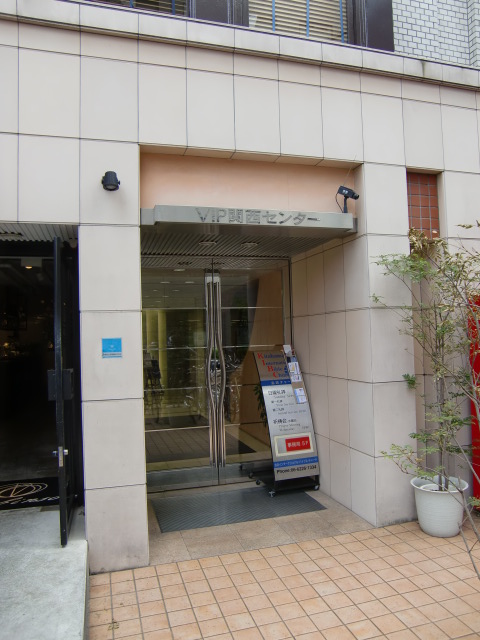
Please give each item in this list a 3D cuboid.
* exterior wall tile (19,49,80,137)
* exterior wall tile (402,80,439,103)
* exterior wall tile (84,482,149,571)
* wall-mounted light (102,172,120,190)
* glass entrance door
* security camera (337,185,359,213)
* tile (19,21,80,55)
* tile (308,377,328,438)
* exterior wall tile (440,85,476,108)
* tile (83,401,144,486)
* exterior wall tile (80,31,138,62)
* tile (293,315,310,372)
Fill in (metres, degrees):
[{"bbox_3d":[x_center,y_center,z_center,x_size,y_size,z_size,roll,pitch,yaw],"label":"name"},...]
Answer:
[{"bbox_3d":[-1.292,-1.525,3.516,0.391,0.583,0.050,-1,-2,-18],"label":"exterior wall tile"},{"bbox_3d":[1.551,-1.953,4.443,0.388,0.163,0.030,-1,-2,-18],"label":"exterior wall tile"},{"bbox_3d":[-0.835,1.424,3.529,0.405,0.574,0.030,-1,-2,-18],"label":"exterior wall tile"},{"bbox_3d":[-0.895,-0.967,3.600,0.122,0.115,0.140,-1,-2,-18],"label":"wall-mounted light"},{"bbox_3d":[-0.234,0.528,5.368,1.670,2.330,0.070,-1,-2,-18],"label":"glass entrance door"},{"bbox_3d":[0.894,-1.002,4.288,0.180,0.236,0.075,-3,-3,22],"label":"security camera"},{"bbox_3d":[-1.294,-1.904,3.528,0.395,0.168,0.030,-1,-2,-18],"label":"tile"},{"bbox_3d":[0.807,0.848,5.170,0.030,0.594,0.410,-1,-2,-18],"label":"tile"},{"bbox_3d":[1.954,-1.985,4.649,0.385,0.167,0.030,-1,-2,-18],"label":"exterior wall tile"},{"bbox_3d":[-0.861,0.845,3.562,0.411,0.595,0.050,-1,-2,-18],"label":"tile"},{"bbox_3d":[-0.921,-1.911,3.648,0.398,0.168,0.030,-1,-2,-18],"label":"exterior wall tile"},{"bbox_3d":[0.671,0.254,5.460,0.050,0.600,0.369,-1,-2,-18],"label":"tile"}]

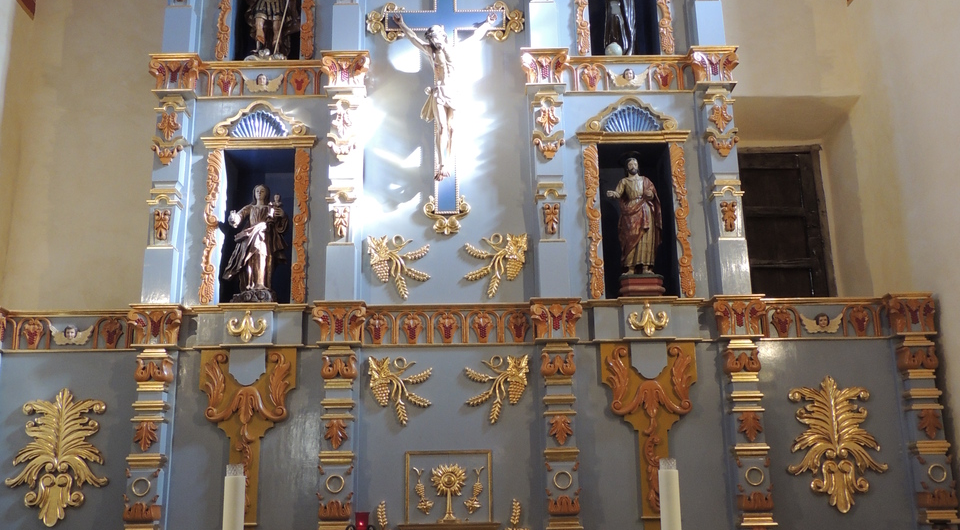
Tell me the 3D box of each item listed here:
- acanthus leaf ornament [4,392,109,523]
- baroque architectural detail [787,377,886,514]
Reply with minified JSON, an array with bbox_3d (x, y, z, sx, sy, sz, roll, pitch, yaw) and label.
[{"bbox_3d":[-3.066,1.403,6.461,0.743,0.977,0.080,-1,-15,-1],"label":"acanthus leaf ornament"},{"bbox_3d":[2.563,1.289,6.410,0.724,0.975,0.100,-1,-15,-1],"label":"baroque architectural detail"}]

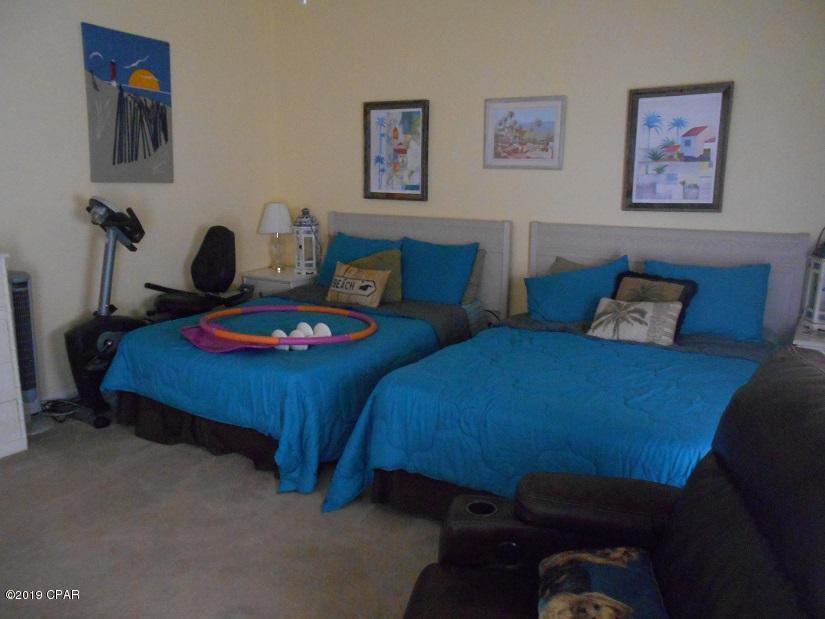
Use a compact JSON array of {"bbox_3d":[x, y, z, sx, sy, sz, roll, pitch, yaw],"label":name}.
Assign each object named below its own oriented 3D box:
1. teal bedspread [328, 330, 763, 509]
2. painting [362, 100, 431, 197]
[{"bbox_3d":[0.731,0.550,2.799,1.660,0.620,1.510,8,13,33],"label":"teal bedspread"},{"bbox_3d":[-0.130,-1.221,4.792,0.592,0.742,0.030,8,13,31],"label":"painting"}]

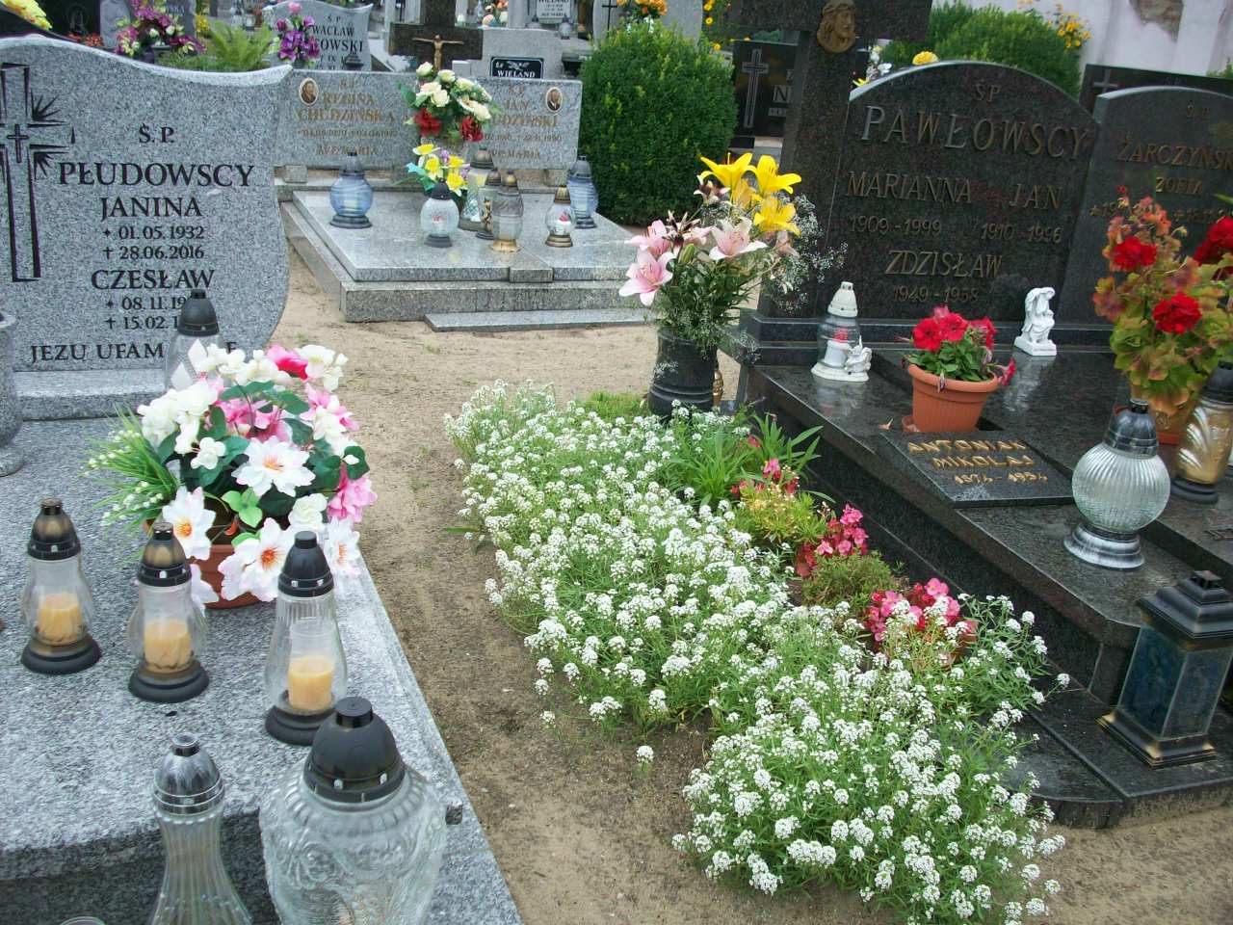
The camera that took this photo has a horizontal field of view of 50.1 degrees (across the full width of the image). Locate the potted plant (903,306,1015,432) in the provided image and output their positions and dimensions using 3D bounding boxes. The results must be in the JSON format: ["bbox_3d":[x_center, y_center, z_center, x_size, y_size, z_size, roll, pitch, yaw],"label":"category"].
[{"bbox_3d":[0.881,-0.229,3.322,0.265,0.310,0.245,-3,24,-20],"label":"potted plant"}]

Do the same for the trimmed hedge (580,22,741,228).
[{"bbox_3d":[0.215,-1.780,6.960,0.840,0.950,0.790,5,22,-2],"label":"trimmed hedge"}]

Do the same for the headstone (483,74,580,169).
[{"bbox_3d":[-0.467,-1.542,5.989,0.597,0.403,0.085,-4,24,-23],"label":"headstone"}]

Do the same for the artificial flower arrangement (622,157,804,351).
[{"bbox_3d":[0.282,-0.620,3.880,0.540,0.540,0.420,-3,24,-20],"label":"artificial flower arrangement"}]

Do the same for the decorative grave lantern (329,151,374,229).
[{"bbox_3d":[-1.099,-1.136,5.473,0.177,0.299,0.177,-4,24,-23],"label":"decorative grave lantern"}]

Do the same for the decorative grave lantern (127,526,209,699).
[{"bbox_3d":[-0.575,0.183,1.682,0.107,0.226,0.107,-3,24,-22],"label":"decorative grave lantern"}]

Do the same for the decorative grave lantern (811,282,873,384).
[{"bbox_3d":[0.648,-0.370,3.673,0.168,0.260,0.170,-9,26,-32],"label":"decorative grave lantern"}]

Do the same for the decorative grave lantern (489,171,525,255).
[{"bbox_3d":[-0.439,-1.022,5.343,0.138,0.311,0.138,5,22,-2],"label":"decorative grave lantern"}]

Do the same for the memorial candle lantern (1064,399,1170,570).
[{"bbox_3d":[1.121,0.036,2.916,0.215,0.357,0.215,-3,24,-21],"label":"memorial candle lantern"}]

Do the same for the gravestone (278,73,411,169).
[{"bbox_3d":[-1.167,-1.488,5.702,0.619,0.406,0.085,-4,24,-23],"label":"gravestone"}]

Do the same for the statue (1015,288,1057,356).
[{"bbox_3d":[1.266,-0.422,3.916,0.088,0.190,0.094,-2,24,-20],"label":"statue"}]

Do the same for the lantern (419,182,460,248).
[{"bbox_3d":[-0.707,-1.006,5.304,0.157,0.259,0.157,-4,24,-23],"label":"lantern"}]

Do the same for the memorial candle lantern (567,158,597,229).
[{"bbox_3d":[-0.141,-1.137,5.536,0.152,0.279,0.152,5,22,-2],"label":"memorial candle lantern"}]

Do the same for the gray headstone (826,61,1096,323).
[{"bbox_3d":[0.979,-0.770,3.799,0.835,0.732,0.090,-3,24,-20],"label":"gray headstone"}]

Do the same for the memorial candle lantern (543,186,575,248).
[{"bbox_3d":[-0.216,-0.969,5.177,0.117,0.225,0.117,5,22,-2],"label":"memorial candle lantern"}]

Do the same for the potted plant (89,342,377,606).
[{"bbox_3d":[-0.638,0.020,2.170,0.450,0.400,0.420,-3,24,-22],"label":"potted plant"}]

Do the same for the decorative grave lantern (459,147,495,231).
[{"bbox_3d":[-0.583,-1.169,5.630,0.155,0.338,0.155,-4,24,-23],"label":"decorative grave lantern"}]

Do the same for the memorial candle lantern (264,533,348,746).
[{"bbox_3d":[-0.435,0.237,1.845,0.117,0.296,0.117,-3,24,-22],"label":"memorial candle lantern"}]

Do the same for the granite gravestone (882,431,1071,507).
[{"bbox_3d":[0.943,0.010,3.342,0.400,0.065,0.350,-2,23,-19],"label":"granite gravestone"}]

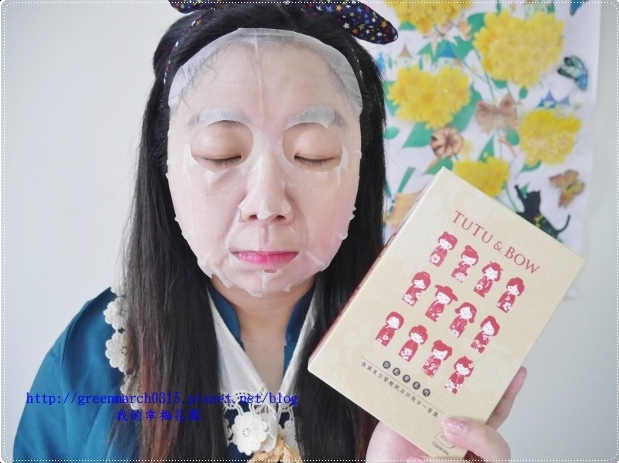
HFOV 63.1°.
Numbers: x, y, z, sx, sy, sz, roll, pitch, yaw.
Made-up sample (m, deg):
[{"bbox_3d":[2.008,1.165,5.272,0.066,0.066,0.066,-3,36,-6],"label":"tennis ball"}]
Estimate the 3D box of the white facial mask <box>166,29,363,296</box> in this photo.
[{"bbox_3d":[-0.032,-0.048,0.360,0.145,0.190,0.085,0,10,-5],"label":"white facial mask"}]

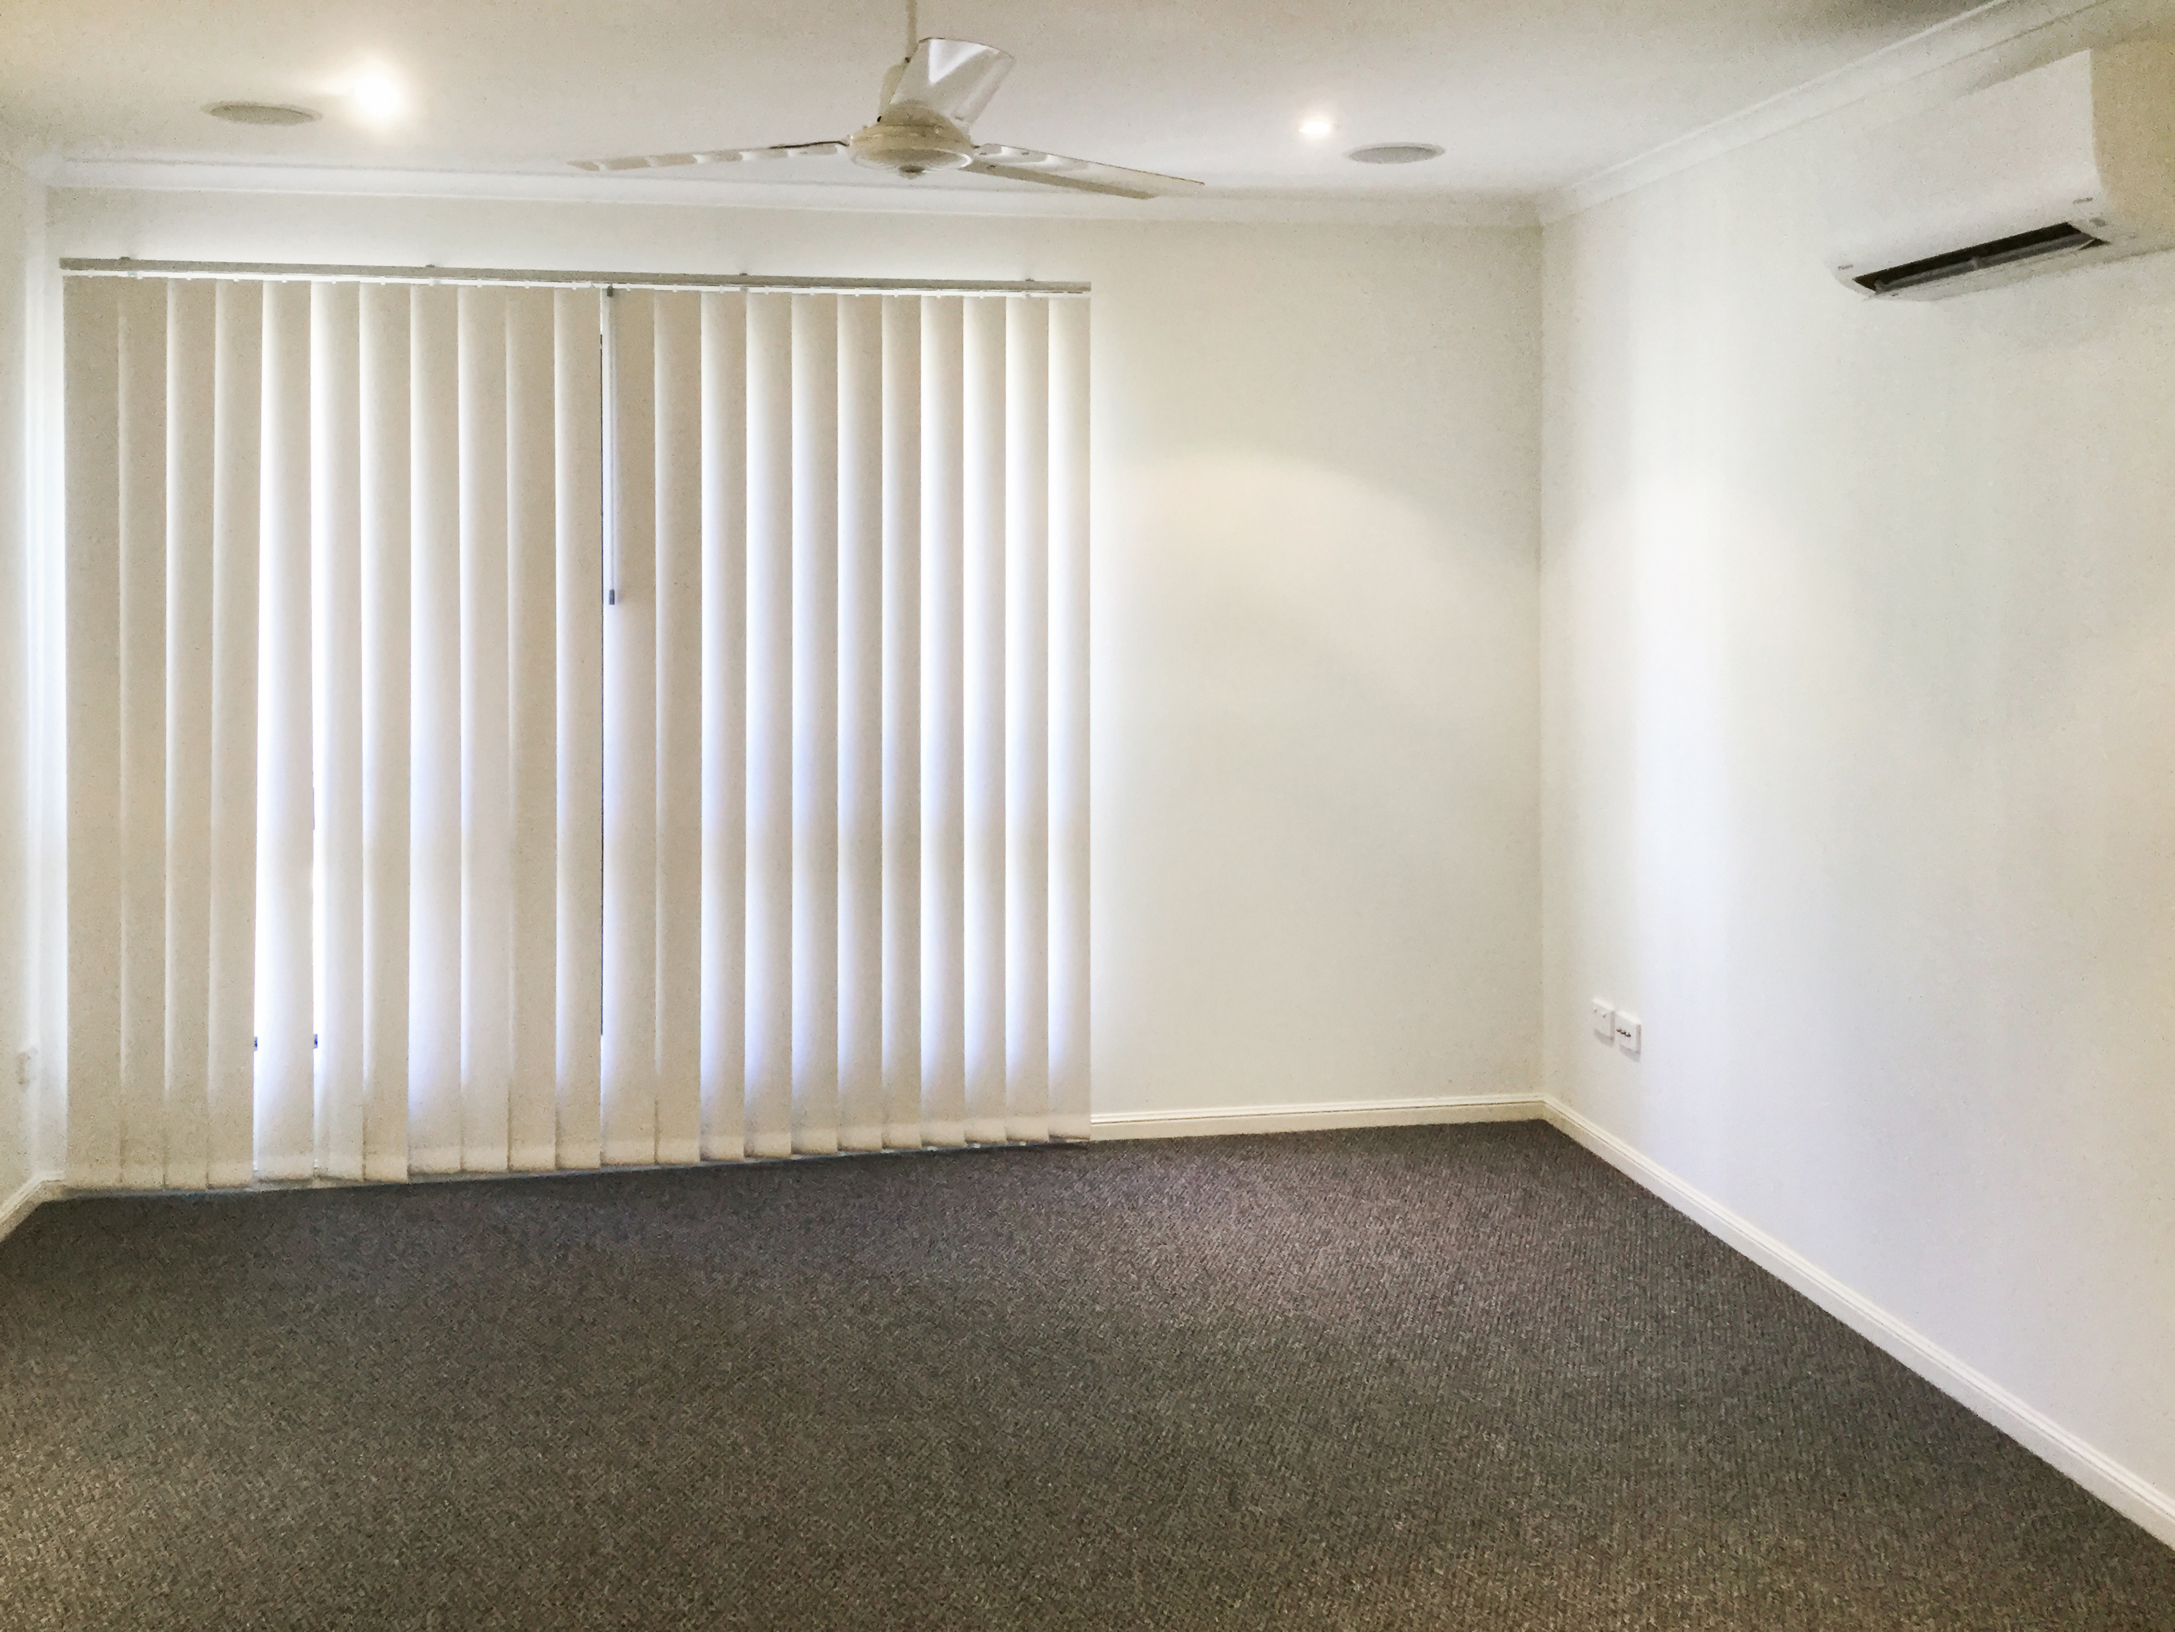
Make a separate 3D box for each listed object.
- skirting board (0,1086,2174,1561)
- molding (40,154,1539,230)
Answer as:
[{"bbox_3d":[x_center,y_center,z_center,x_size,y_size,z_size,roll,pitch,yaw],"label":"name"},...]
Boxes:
[{"bbox_3d":[-0.415,0.972,3.738,3.742,0.080,2.450,-2,7,-10],"label":"skirting board"},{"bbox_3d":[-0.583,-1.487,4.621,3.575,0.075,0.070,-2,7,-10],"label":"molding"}]

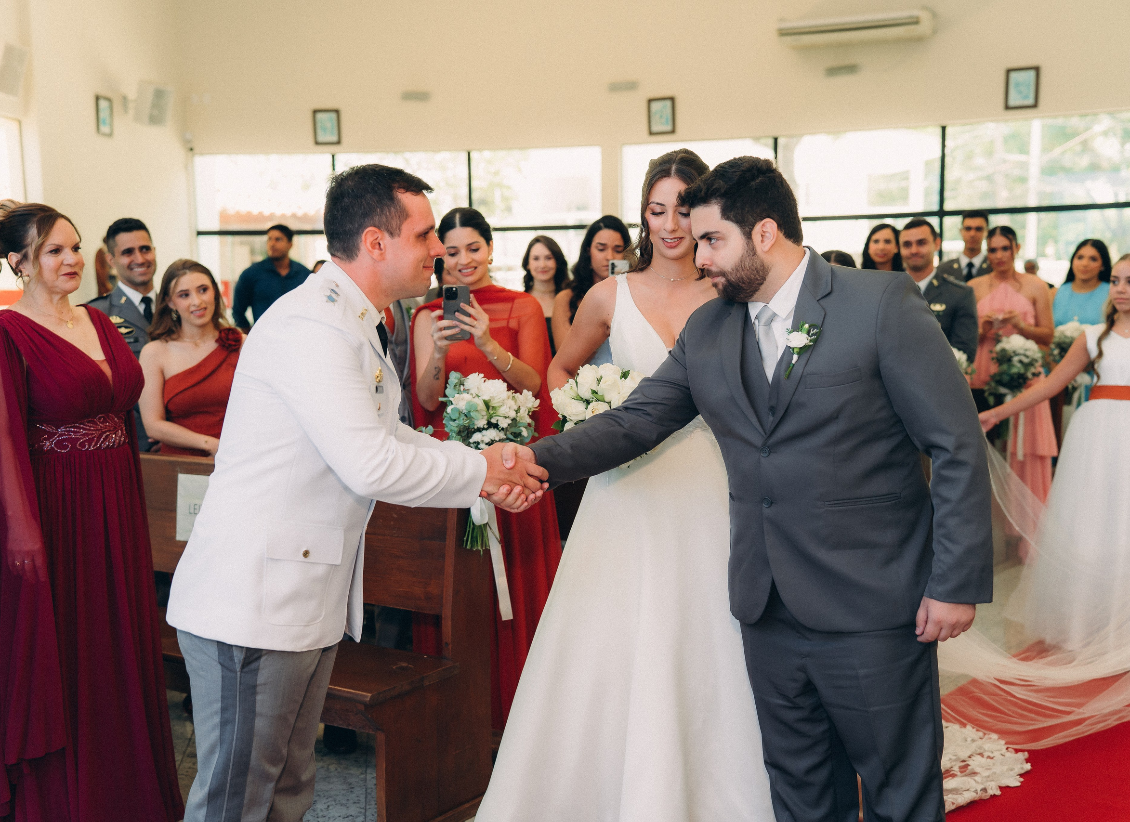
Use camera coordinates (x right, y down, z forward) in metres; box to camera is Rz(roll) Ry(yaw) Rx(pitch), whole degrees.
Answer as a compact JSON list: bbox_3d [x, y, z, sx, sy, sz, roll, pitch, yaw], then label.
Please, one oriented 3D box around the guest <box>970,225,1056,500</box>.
[{"bbox_3d":[2.297,-0.102,7.279,0.460,1.693,0.380,1,6,23],"label":"guest"}]

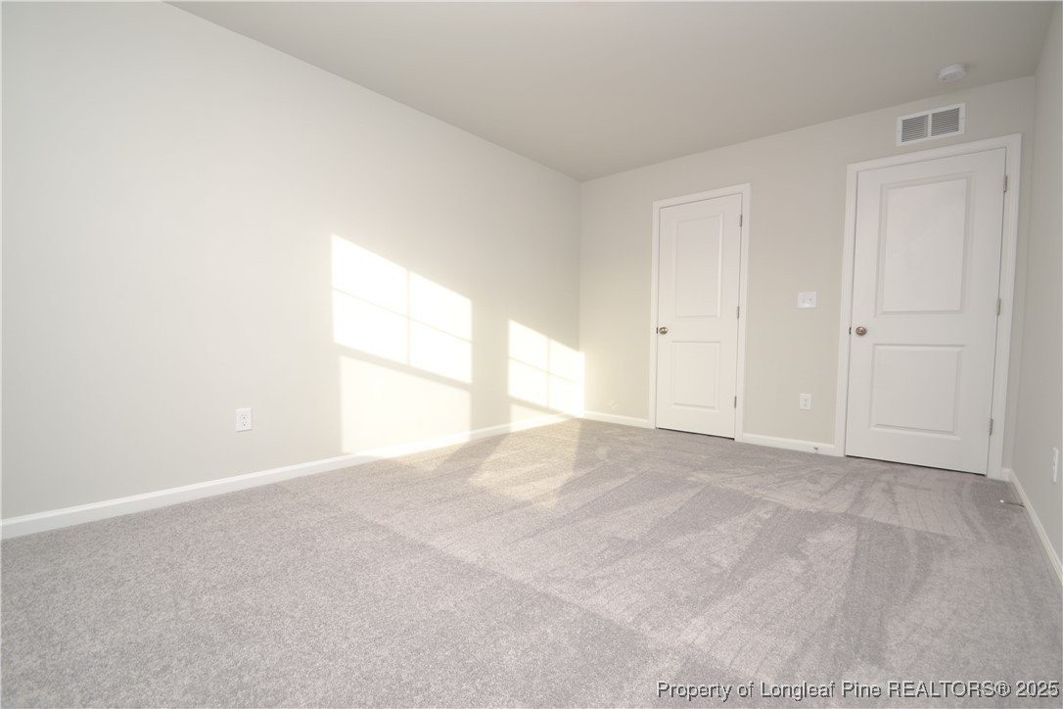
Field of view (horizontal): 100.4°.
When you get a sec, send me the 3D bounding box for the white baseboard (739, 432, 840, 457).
[{"bbox_3d":[1.991,0.698,3.474,0.673,0.085,0.015,3,3,38],"label":"white baseboard"}]

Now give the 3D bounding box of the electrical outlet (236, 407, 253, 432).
[{"bbox_3d":[-1.576,0.360,2.432,0.008,0.124,0.077,3,4,43],"label":"electrical outlet"}]

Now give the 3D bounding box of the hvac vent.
[{"bbox_3d":[2.611,-1.502,2.902,0.338,0.196,0.016,3,3,38],"label":"hvac vent"}]

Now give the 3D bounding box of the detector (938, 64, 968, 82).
[{"bbox_3d":[2.456,-1.635,2.583,0.120,0.042,0.120,3,3,38],"label":"detector"}]

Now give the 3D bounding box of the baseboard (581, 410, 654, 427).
[{"bbox_3d":[0.816,0.641,4.408,0.769,0.083,0.015,3,3,38],"label":"baseboard"}]

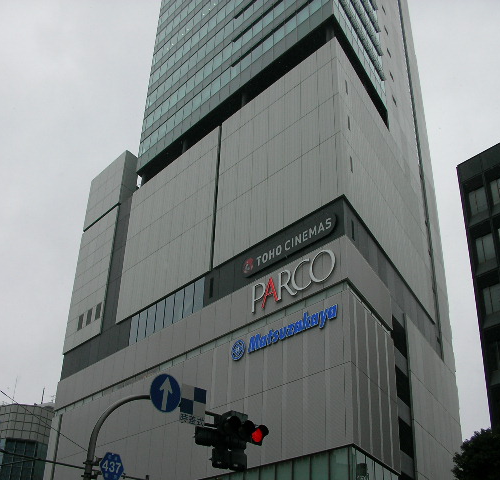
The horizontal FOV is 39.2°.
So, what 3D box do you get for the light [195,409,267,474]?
[{"bbox_3d":[-0.387,4.237,14.700,1.300,0.920,1.050,27,-38,-36],"label":"light"}]

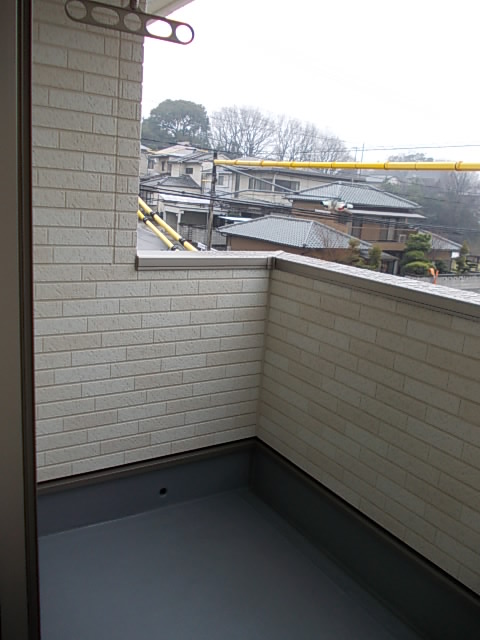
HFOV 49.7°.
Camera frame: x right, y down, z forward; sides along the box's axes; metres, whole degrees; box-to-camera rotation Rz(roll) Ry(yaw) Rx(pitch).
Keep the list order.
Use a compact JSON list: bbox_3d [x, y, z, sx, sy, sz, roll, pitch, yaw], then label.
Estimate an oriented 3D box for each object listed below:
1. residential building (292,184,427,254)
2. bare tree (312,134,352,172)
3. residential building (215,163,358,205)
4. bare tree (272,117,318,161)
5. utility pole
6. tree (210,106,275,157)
[{"bbox_3d":[9.192,-7.253,41.103,8.600,6.900,6.100,-4,16,-33],"label":"residential building"},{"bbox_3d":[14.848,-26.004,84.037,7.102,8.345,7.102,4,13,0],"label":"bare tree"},{"bbox_3d":[5.310,-12.522,53.022,12.000,6.700,8.600,-4,16,-33],"label":"residential building"},{"bbox_3d":[8.356,-26.005,77.993,7.199,8.713,7.199,4,13,0],"label":"bare tree"},{"bbox_3d":[-1.636,-5.060,28.120,0.320,7.936,0.320,4,13,0],"label":"utility pole"},{"bbox_3d":[0.353,-25.562,74.133,9.139,9.361,9.139,4,13,0],"label":"tree"}]

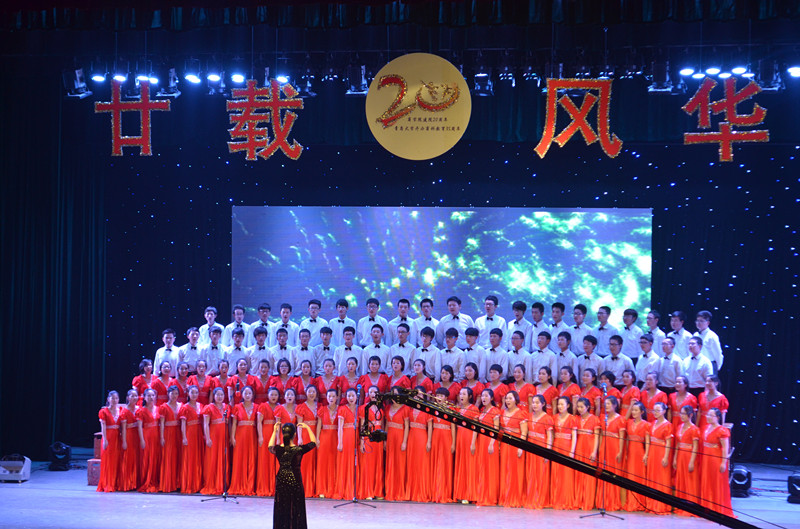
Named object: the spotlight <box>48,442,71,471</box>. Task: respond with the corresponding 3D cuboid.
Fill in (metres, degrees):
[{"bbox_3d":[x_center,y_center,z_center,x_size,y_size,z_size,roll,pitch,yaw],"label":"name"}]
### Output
[{"bbox_3d":[-5.808,3.275,31.000,0.360,0.460,0.310,1,0,6],"label":"spotlight"}]

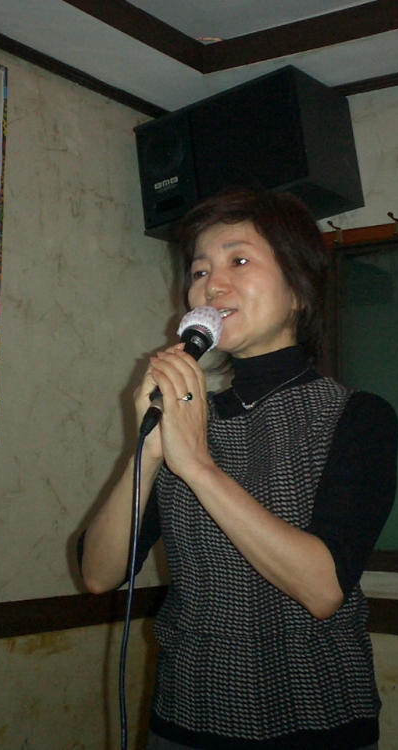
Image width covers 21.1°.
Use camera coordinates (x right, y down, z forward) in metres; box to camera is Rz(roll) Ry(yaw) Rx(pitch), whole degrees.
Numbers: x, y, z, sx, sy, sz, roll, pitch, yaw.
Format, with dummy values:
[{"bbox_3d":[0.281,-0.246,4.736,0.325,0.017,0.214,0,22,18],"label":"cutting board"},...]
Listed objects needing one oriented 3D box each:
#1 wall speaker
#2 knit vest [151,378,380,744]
[{"bbox_3d":[0.132,-0.568,2.910,0.505,0.302,0.306,-13,-11,34],"label":"wall speaker"},{"bbox_3d":[0.092,0.248,1.520,0.350,0.482,0.260,-3,-7,32],"label":"knit vest"}]

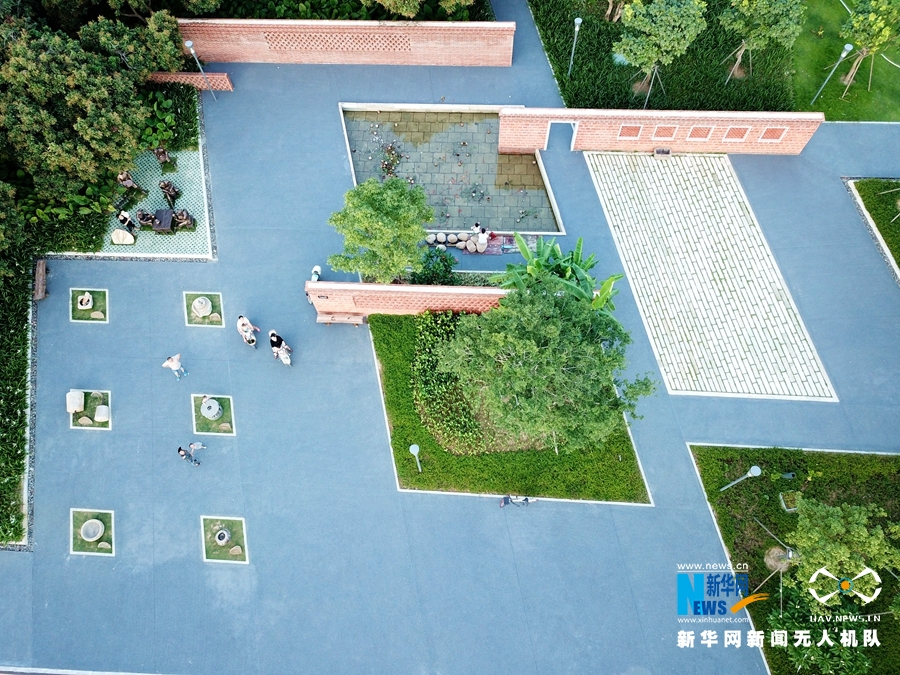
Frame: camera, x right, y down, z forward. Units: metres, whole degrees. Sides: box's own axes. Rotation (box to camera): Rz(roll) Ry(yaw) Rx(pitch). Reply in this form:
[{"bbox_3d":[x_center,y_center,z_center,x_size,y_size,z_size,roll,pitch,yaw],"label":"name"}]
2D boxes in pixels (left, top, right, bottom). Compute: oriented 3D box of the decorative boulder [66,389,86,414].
[{"bbox_3d":[-14.962,2.597,27.008,0.620,0.620,0.820,-11,67,-3],"label":"decorative boulder"}]

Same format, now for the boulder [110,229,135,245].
[{"bbox_3d":[-14.575,-4.486,30.112,0.840,0.500,0.500,2,67,3],"label":"boulder"}]

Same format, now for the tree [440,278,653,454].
[{"bbox_3d":[3.351,1.198,24.106,7.000,6.000,6.300,2,67,3],"label":"tree"}]

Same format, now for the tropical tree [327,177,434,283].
[{"bbox_3d":[-2.605,-3.653,26.601,4.000,5.600,4.000,2,67,3],"label":"tropical tree"}]

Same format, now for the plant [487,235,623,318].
[{"bbox_3d":[4.237,-2.297,26.946,5.000,3.500,3.400,2,67,3],"label":"plant"}]

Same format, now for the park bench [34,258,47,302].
[{"bbox_3d":[-17.626,-2.391,29.338,0.400,0.440,1.900,-11,67,-3],"label":"park bench"}]

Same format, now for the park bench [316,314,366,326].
[{"bbox_3d":[-4.525,-0.645,28.175,1.900,0.440,0.380,2,67,3],"label":"park bench"}]

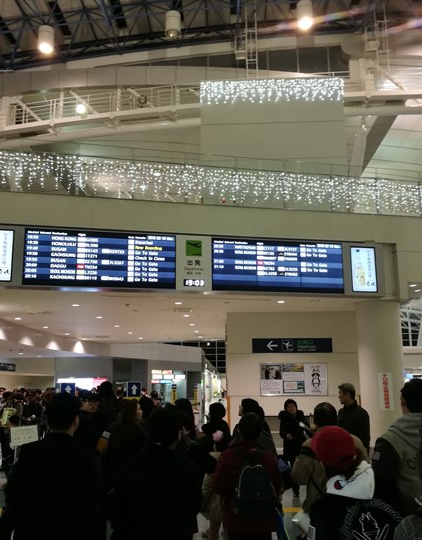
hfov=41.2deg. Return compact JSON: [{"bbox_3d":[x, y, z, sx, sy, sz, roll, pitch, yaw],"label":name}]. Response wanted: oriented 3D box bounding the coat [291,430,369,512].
[{"bbox_3d":[0.899,1.517,4.227,0.560,0.640,0.340,-1,-12,3],"label":"coat"}]

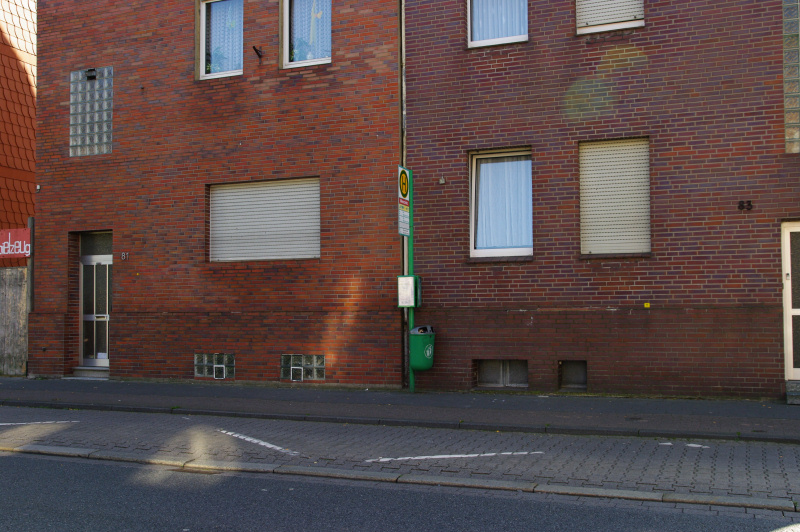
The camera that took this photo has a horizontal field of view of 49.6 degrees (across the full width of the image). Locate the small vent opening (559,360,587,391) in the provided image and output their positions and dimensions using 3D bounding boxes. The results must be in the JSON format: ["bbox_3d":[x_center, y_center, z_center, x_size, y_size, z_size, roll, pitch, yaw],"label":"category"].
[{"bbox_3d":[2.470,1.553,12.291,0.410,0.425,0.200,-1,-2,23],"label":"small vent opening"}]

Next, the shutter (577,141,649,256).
[{"bbox_3d":[3.025,-0.970,12.184,0.969,1.610,0.050,-1,-2,23],"label":"shutter"}]

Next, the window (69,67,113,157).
[{"bbox_3d":[-5.604,-2.801,15.806,0.992,1.580,0.090,-1,-2,23],"label":"window"}]

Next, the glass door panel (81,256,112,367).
[{"bbox_3d":[-5.499,0.820,15.929,0.935,2.042,0.070,-1,-2,23],"label":"glass door panel"}]

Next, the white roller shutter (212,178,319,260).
[{"bbox_3d":[-2.234,-0.757,14.435,2.196,1.319,0.050,-1,-2,23],"label":"white roller shutter"}]

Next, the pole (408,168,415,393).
[{"bbox_3d":[0.177,0.213,12.979,0.066,3.335,0.066,-1,-2,23],"label":"pole"}]

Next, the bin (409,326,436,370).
[{"bbox_3d":[0.316,1.220,12.821,0.310,0.666,0.410,-2,-3,42],"label":"bin"}]

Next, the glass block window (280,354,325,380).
[{"bbox_3d":[-1.533,1.626,13.872,0.804,0.399,0.090,-1,-2,23],"label":"glass block window"}]

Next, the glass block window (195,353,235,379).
[{"bbox_3d":[-3.084,1.665,14.524,0.811,0.396,0.090,-1,-2,23],"label":"glass block window"}]

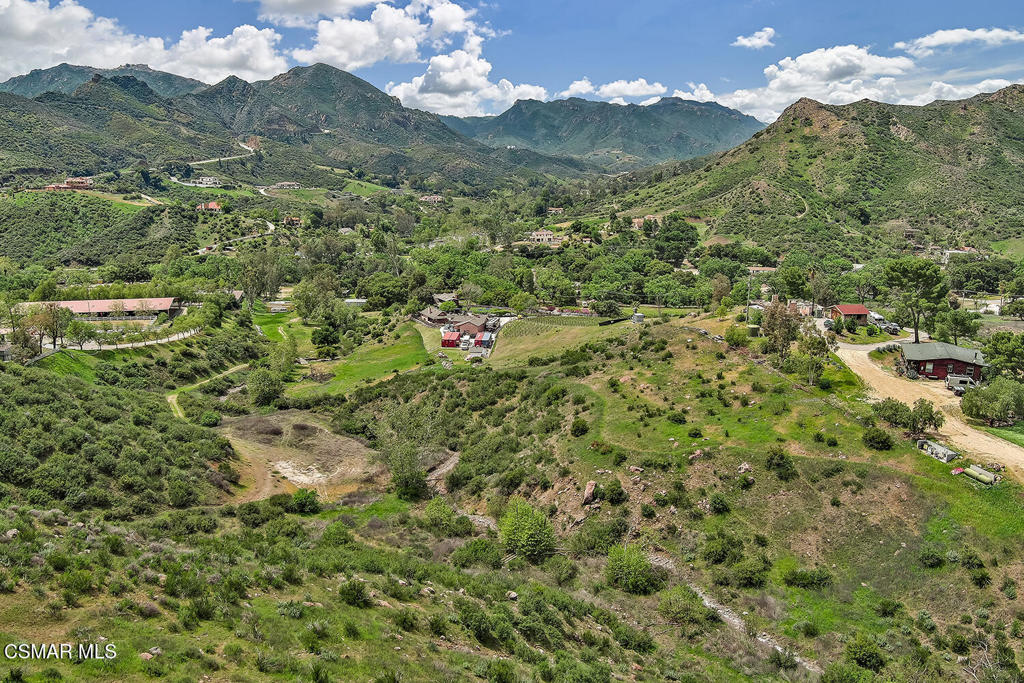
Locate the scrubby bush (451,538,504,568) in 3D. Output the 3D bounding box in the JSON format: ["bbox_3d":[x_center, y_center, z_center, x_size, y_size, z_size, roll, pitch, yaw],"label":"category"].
[{"bbox_3d":[-3.873,22.846,89.756,5.400,2.900,4.200,0,10,0],"label":"scrubby bush"}]

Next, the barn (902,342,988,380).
[{"bbox_3d":[69.851,2.937,133.697,11.600,3.600,13.800,5,11,25],"label":"barn"}]

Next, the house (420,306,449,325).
[{"bbox_3d":[-26.707,-9.004,284.612,7.000,4.600,9.500,-6,12,-33],"label":"house"}]

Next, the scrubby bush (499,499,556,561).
[{"bbox_3d":[1.775,22.679,100.419,6.600,6.900,6.200,0,10,0],"label":"scrubby bush"}]

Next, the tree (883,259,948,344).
[{"bbox_3d":[78.070,-7.744,158.610,11.400,16.500,11.000,5,11,26],"label":"tree"}]

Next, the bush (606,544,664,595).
[{"bbox_3d":[13.175,24.033,87.604,5.900,4.700,5.400,1,10,8],"label":"bush"}]

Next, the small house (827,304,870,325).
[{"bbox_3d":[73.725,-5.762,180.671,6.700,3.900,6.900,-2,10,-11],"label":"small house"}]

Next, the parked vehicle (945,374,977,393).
[{"bbox_3d":[69.982,6.462,127.832,4.800,2.000,1.900,3,10,17],"label":"parked vehicle"}]

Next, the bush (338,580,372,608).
[{"bbox_3d":[-9.516,15.177,49.869,2.000,1.550,1.900,0,10,0],"label":"bush"}]

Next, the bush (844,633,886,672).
[{"bbox_3d":[28.283,24.752,65.773,3.200,2.700,3.000,4,11,24],"label":"bush"}]

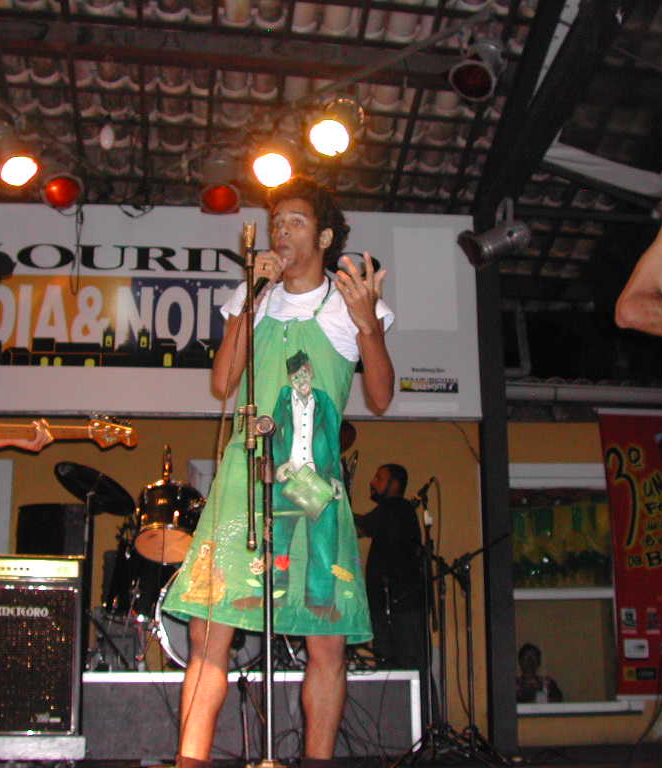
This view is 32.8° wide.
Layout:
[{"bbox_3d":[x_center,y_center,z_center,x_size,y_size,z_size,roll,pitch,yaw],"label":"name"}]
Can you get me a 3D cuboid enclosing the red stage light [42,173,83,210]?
[{"bbox_3d":[-1.353,-1.028,5.598,0.205,0.320,0.215,6,-60,-24],"label":"red stage light"}]

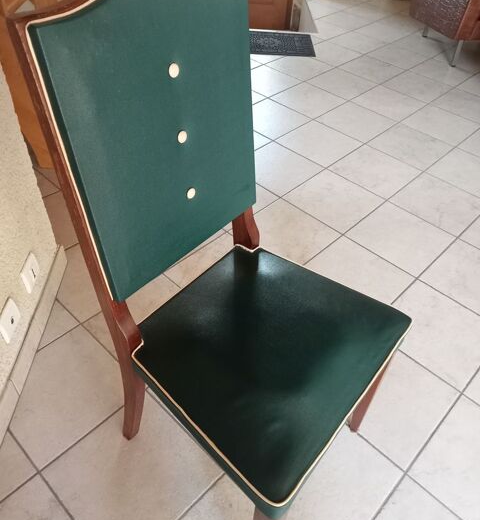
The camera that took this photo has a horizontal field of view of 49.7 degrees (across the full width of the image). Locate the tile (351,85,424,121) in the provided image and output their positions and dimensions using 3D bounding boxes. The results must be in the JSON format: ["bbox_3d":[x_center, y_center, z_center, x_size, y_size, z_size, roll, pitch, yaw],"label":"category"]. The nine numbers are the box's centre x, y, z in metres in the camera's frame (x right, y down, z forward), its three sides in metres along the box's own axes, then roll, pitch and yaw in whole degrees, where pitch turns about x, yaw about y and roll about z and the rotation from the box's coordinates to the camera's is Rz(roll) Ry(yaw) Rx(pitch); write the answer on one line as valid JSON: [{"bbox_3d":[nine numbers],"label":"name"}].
[{"bbox_3d":[0.862,-0.901,2.990,0.330,0.010,0.330,35,51,29],"label":"tile"}]

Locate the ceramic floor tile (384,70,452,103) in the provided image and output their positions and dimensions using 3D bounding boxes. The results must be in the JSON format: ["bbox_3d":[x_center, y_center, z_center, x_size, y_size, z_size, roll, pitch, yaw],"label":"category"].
[{"bbox_3d":[1.051,-1.020,3.056,0.324,0.010,0.324,35,51,28],"label":"ceramic floor tile"}]

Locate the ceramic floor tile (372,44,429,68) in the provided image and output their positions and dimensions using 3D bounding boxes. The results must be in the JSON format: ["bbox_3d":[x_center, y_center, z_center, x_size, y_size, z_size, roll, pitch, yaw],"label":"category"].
[{"bbox_3d":[1.038,-1.330,3.388,0.324,0.010,0.324,35,51,28],"label":"ceramic floor tile"}]

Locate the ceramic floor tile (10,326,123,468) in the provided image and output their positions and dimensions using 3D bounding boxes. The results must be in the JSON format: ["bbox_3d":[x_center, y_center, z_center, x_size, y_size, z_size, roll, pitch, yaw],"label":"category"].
[{"bbox_3d":[-0.498,0.366,1.458,0.327,0.010,0.327,34,51,29],"label":"ceramic floor tile"}]

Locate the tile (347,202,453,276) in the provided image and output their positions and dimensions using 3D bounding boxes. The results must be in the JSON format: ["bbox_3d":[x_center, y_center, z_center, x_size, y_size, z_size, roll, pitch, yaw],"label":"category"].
[{"bbox_3d":[0.633,-0.089,2.034,0.327,0.010,0.327,34,51,29],"label":"tile"}]

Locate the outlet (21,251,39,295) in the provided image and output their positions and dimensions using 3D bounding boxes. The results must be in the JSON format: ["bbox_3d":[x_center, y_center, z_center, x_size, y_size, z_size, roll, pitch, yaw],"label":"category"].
[{"bbox_3d":[-0.595,0.035,1.473,0.013,0.087,0.087,3,43,-2],"label":"outlet"}]

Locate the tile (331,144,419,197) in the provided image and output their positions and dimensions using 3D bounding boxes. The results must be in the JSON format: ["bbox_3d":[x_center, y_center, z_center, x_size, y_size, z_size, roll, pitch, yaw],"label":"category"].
[{"bbox_3d":[0.623,-0.407,2.376,0.327,0.010,0.327,34,51,29],"label":"tile"}]

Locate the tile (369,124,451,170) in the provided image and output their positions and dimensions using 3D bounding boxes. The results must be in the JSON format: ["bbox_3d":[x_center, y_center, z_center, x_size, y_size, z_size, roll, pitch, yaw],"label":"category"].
[{"bbox_3d":[0.846,-0.561,2.560,0.327,0.010,0.327,34,51,29],"label":"tile"}]

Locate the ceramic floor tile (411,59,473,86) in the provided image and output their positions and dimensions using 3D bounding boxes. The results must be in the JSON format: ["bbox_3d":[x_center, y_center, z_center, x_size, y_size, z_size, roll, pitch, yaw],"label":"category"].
[{"bbox_3d":[1.323,-1.212,3.363,0.330,0.010,0.330,35,51,29],"label":"ceramic floor tile"}]

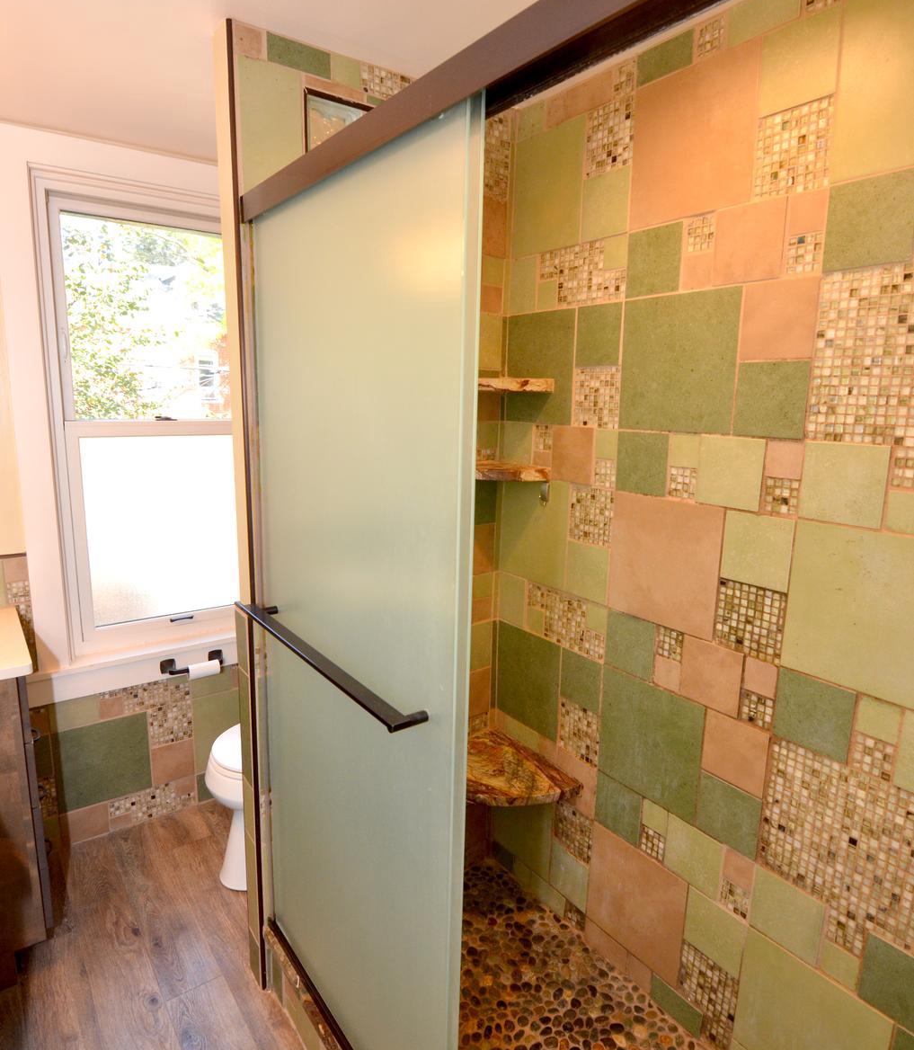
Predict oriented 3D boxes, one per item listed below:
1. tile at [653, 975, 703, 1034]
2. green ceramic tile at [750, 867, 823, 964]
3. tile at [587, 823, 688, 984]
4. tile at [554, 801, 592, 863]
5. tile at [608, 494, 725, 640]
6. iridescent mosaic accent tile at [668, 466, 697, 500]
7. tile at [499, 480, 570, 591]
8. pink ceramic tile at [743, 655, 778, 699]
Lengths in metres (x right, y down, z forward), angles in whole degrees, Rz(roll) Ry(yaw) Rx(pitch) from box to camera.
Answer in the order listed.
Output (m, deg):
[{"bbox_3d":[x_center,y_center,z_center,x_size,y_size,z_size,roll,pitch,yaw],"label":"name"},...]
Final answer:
[{"bbox_3d":[0.565,1.229,1.571,0.010,0.070,0.149,-6,13,-35],"label":"tile"},{"bbox_3d":[0.711,0.835,1.313,0.011,0.149,0.149,-6,12,-35],"label":"green ceramic tile"},{"bbox_3d":[0.489,1.032,1.684,0.010,0.308,0.305,-7,13,-36],"label":"tile"},{"bbox_3d":[0.353,0.924,1.852,0.010,0.148,0.148,-7,13,-36],"label":"tile"},{"bbox_3d":[0.499,0.089,1.484,0.010,0.298,0.298,-8,14,-38],"label":"tile"},{"bbox_3d":[0.529,-0.100,1.427,0.008,0.074,0.074,-6,12,-35],"label":"iridescent mosaic accent tile"},{"bbox_3d":[0.233,0.025,1.871,0.012,0.309,0.296,-7,12,-36],"label":"tile"},{"bbox_3d":[0.655,0.324,1.315,0.011,0.074,0.074,-6,12,-35],"label":"pink ceramic tile"}]

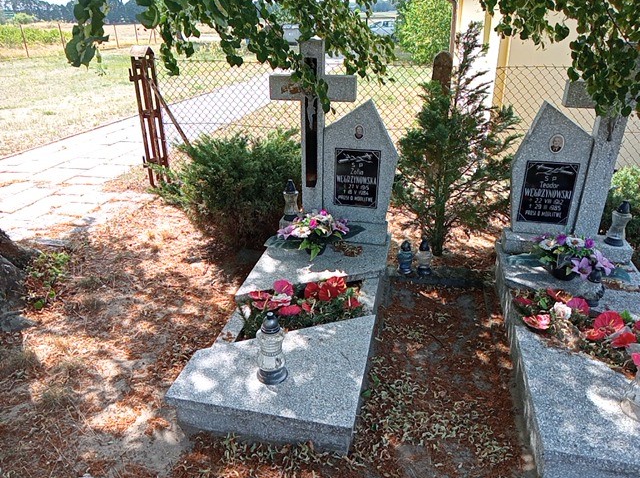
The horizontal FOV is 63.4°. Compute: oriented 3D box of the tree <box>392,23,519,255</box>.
[{"bbox_3d":[0.873,-0.589,3.404,0.780,1.540,0.740,6,26,11],"label":"tree"}]

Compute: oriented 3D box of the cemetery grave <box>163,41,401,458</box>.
[{"bbox_3d":[-0.077,-0.201,2.704,0.839,1.440,1.910,6,26,11],"label":"cemetery grave"}]

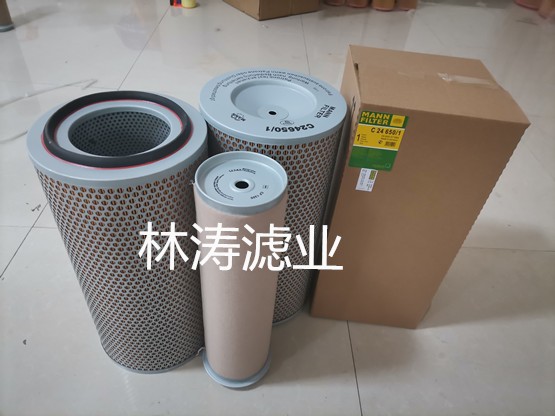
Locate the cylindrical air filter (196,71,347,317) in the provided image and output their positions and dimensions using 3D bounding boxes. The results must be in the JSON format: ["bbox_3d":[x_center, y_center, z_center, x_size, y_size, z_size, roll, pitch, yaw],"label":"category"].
[{"bbox_3d":[-0.023,0.002,0.868,0.238,0.483,0.238,3,42,-3],"label":"cylindrical air filter"}]

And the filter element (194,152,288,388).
[{"bbox_3d":[-0.064,0.129,0.737,0.139,0.462,0.139,6,42,0],"label":"filter element"}]

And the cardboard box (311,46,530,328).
[{"bbox_3d":[0.226,-0.015,0.882,0.240,0.526,0.235,6,42,0],"label":"cardboard box"}]

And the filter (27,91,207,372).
[{"bbox_3d":[-0.237,0.063,0.767,0.238,0.495,0.238,6,42,0],"label":"filter"}]

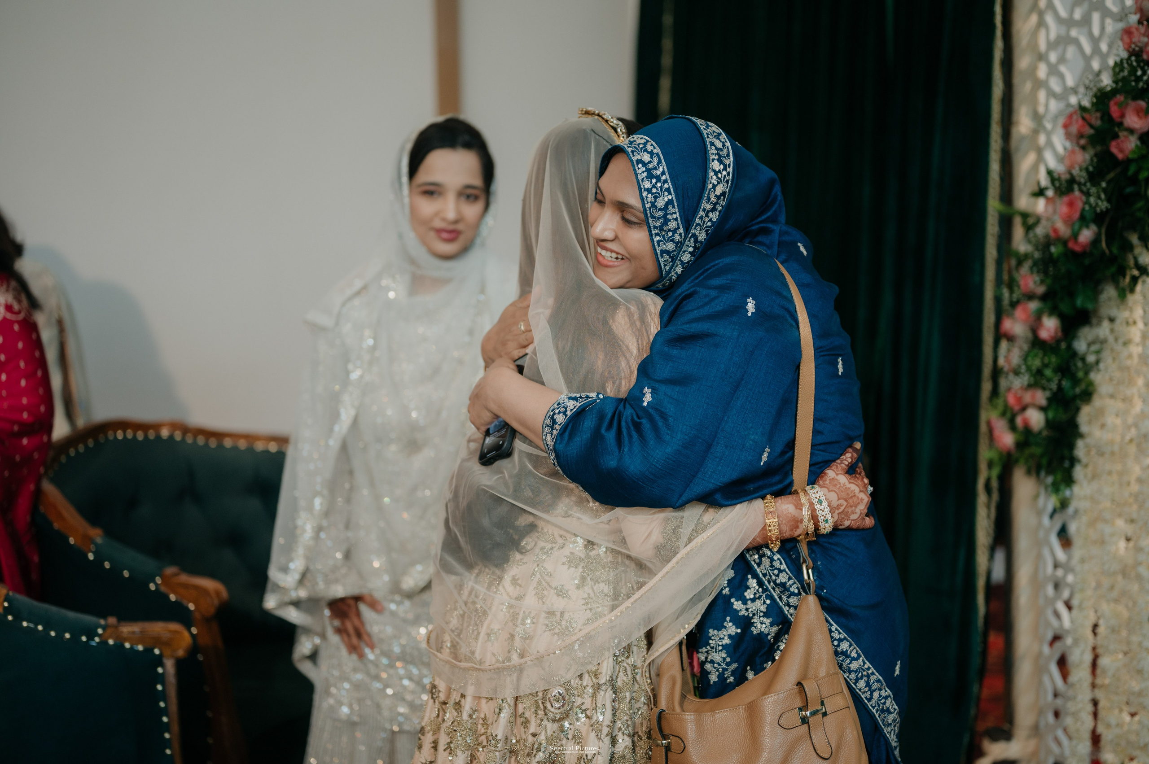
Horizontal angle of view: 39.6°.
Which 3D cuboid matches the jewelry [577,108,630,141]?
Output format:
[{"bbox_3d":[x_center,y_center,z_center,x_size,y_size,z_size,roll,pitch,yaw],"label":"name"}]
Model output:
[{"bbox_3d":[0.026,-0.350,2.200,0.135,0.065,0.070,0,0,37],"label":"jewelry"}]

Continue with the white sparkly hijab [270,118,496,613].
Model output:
[{"bbox_3d":[-0.295,-0.015,2.620,0.440,0.850,0.340,0,0,-12],"label":"white sparkly hijab"}]

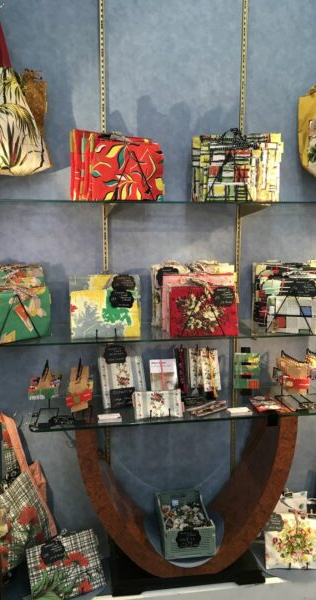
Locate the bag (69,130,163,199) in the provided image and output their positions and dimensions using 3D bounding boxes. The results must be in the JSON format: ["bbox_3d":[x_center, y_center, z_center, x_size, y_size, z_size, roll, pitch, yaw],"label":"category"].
[{"bbox_3d":[-0.147,-0.478,1.794,0.295,0.243,0.160,-4,10,-20],"label":"bag"}]

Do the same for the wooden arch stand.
[{"bbox_3d":[0.102,0.770,2.132,0.875,0.664,0.290,-1,10,-8],"label":"wooden arch stand"}]

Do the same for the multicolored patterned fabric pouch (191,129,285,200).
[{"bbox_3d":[0.285,-0.493,1.857,0.310,0.250,0.150,1,10,4],"label":"multicolored patterned fabric pouch"}]

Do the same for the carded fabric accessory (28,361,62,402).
[{"bbox_3d":[-0.465,0.326,2.066,0.128,0.155,0.100,-1,9,-10],"label":"carded fabric accessory"}]

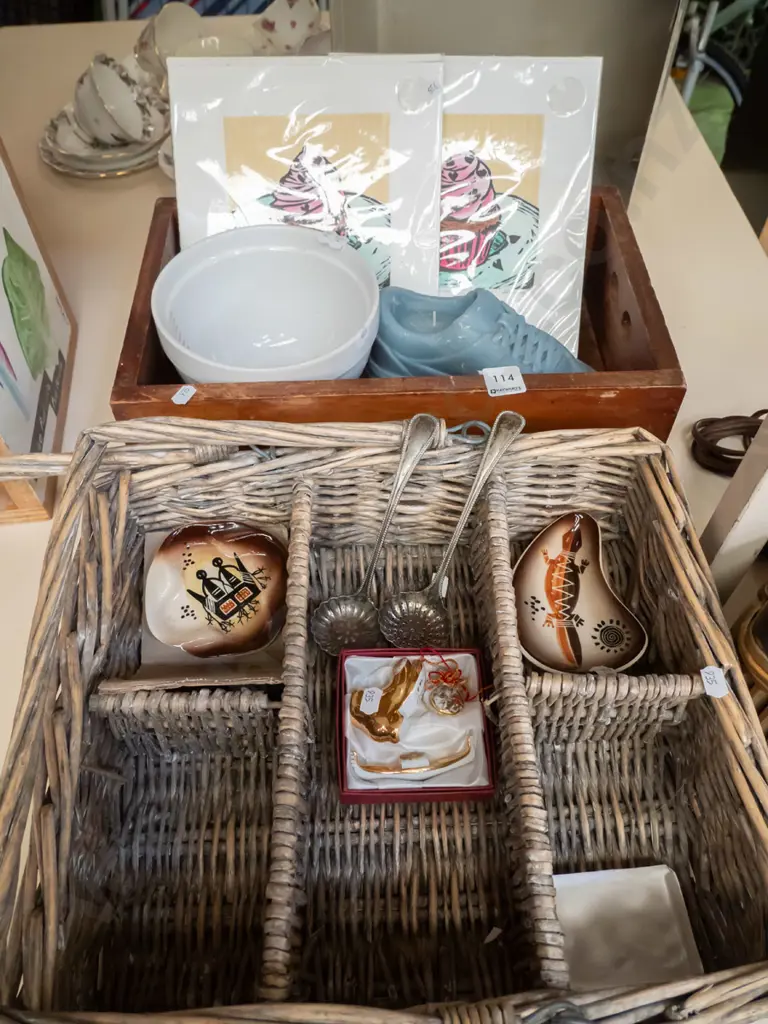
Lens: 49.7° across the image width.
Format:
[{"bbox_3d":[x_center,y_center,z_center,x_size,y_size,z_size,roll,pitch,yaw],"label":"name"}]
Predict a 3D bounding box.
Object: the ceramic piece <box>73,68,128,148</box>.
[{"bbox_3d":[-0.304,-0.429,0.891,0.058,0.098,0.098,-19,51,22],"label":"ceramic piece"}]

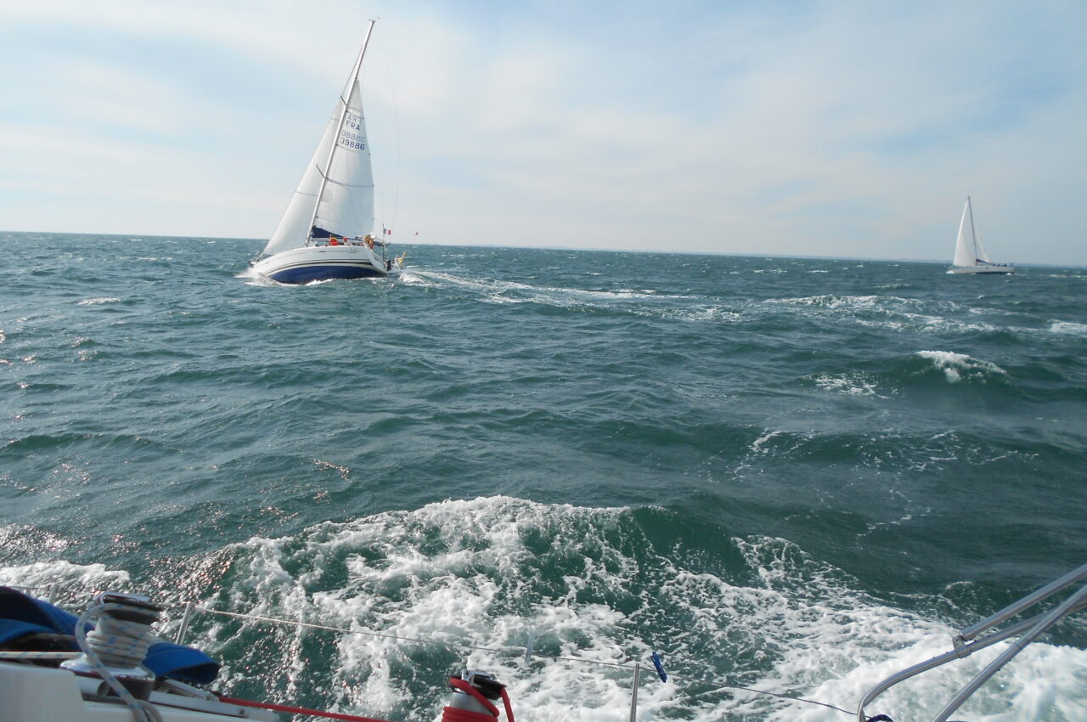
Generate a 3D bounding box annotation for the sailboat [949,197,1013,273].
[{"bbox_3d":[95.877,-27.712,179.724,13.600,18.100,4.100,2,-14,3],"label":"sailboat"}]

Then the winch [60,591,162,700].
[{"bbox_3d":[-0.801,0.534,1.530,0.160,0.180,0.160,6,-16,6],"label":"winch"}]

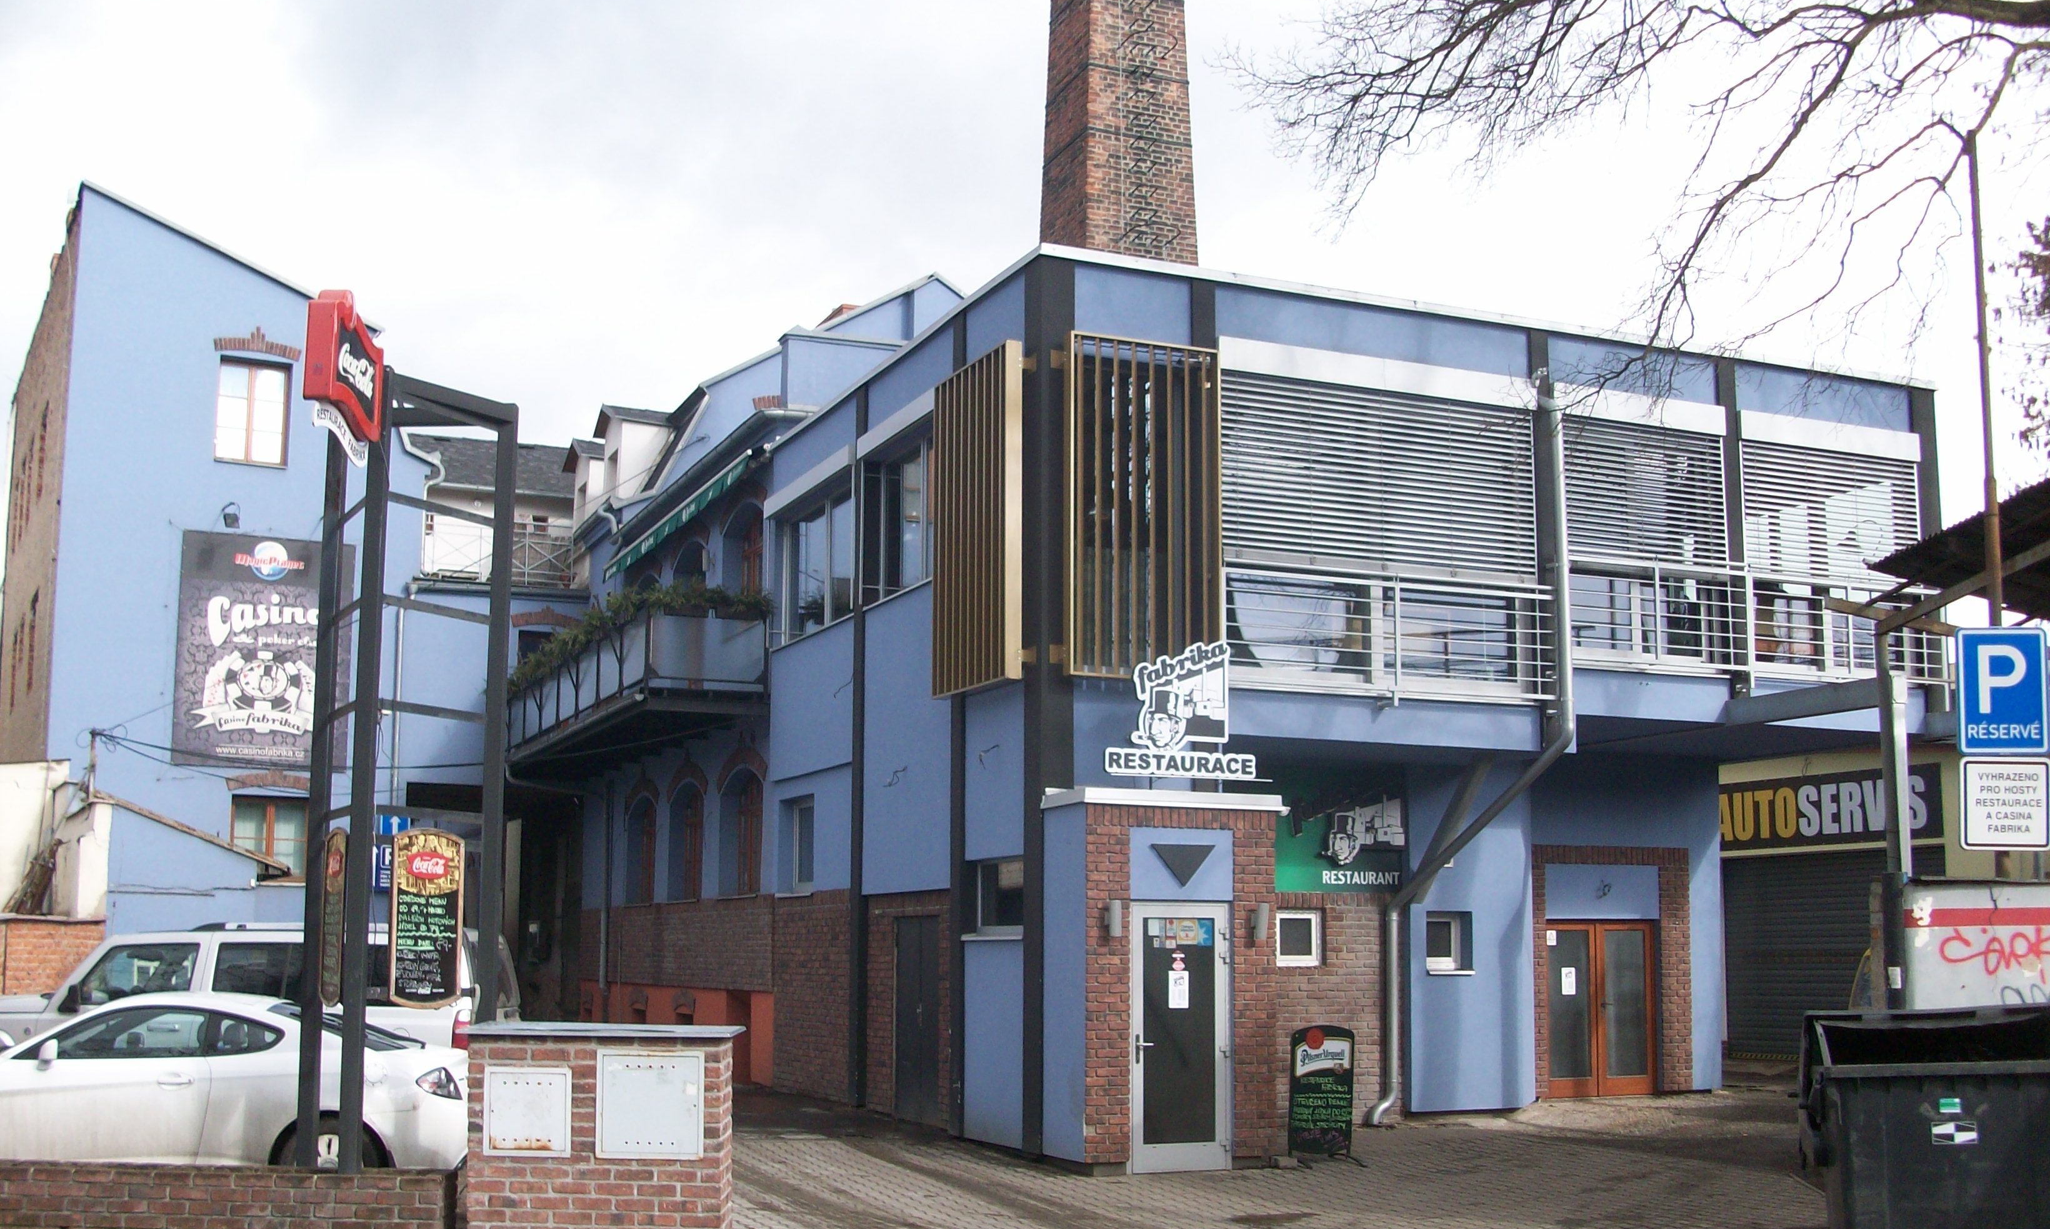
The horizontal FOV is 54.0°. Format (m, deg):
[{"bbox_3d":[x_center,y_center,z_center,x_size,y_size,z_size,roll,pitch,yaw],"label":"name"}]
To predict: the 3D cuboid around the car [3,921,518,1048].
[{"bbox_3d":[-6.487,3.428,16.243,4.700,1.820,1.870,0,-9,1],"label":"car"}]

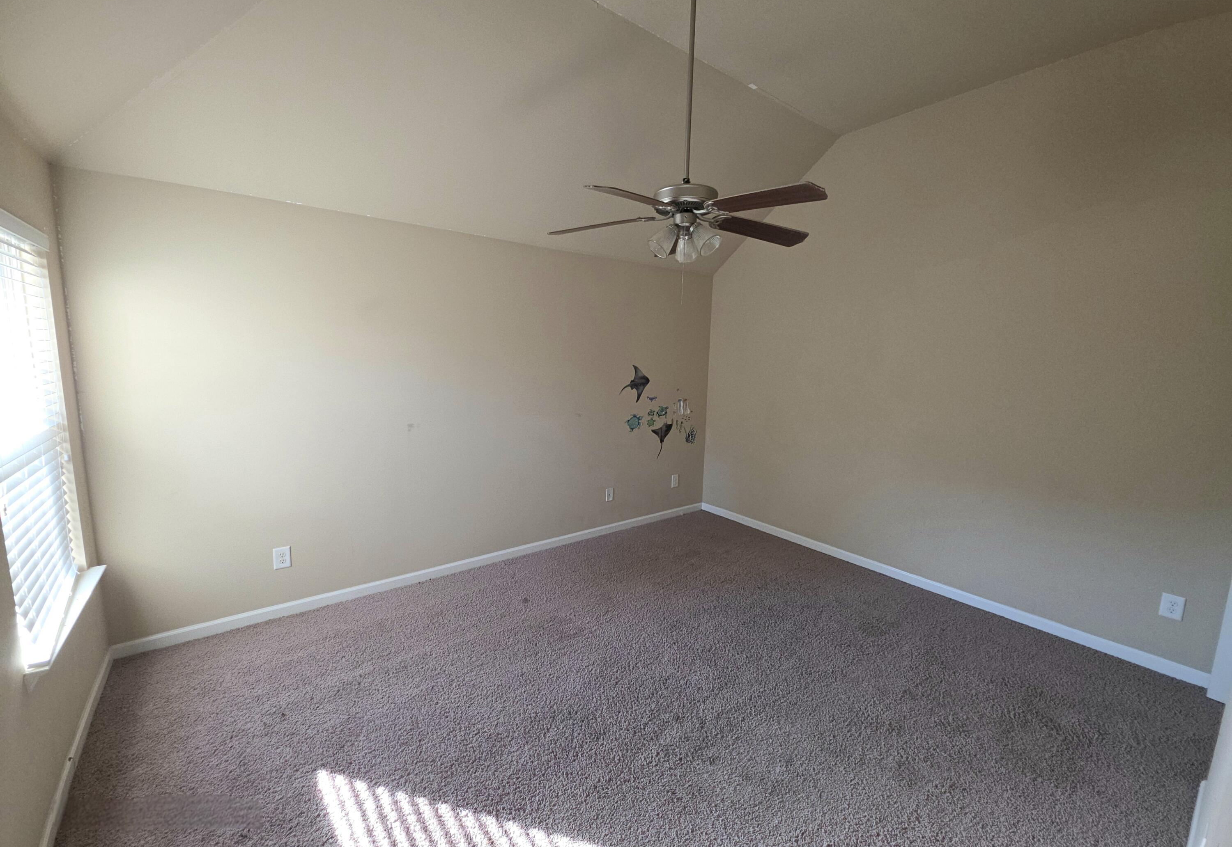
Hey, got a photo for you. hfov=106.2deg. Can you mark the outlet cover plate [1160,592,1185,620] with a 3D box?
[{"bbox_3d":[2.880,0.953,2.395,0.008,0.122,0.077,-5,10,-37],"label":"outlet cover plate"}]

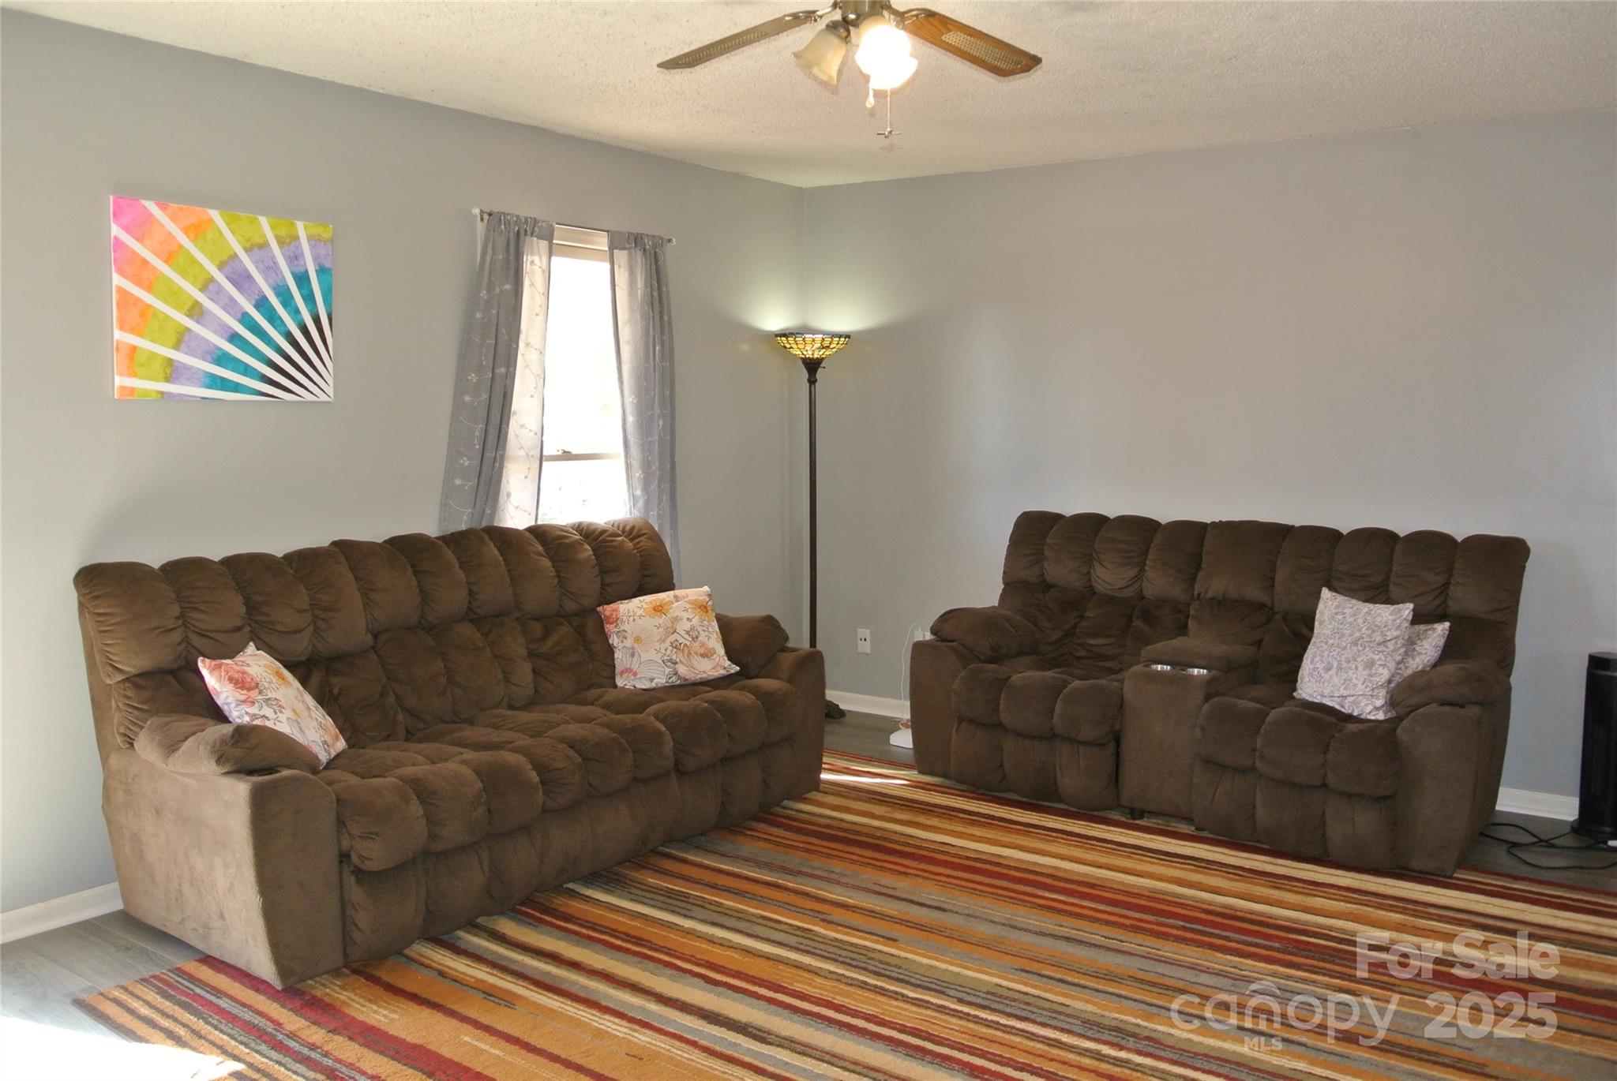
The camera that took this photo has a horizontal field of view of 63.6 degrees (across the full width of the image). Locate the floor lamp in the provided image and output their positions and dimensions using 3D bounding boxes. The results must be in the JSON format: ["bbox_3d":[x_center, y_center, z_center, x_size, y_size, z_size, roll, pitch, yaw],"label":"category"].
[{"bbox_3d":[0.032,-0.067,5.978,0.345,1.765,0.345,0,6,0],"label":"floor lamp"}]

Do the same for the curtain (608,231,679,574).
[{"bbox_3d":[-0.649,-0.335,5.188,0.090,1.750,0.410,5,7,35],"label":"curtain"}]

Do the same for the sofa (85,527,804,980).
[{"bbox_3d":[-0.945,0.493,4.142,0.920,0.990,2.230,4,7,34],"label":"sofa"}]

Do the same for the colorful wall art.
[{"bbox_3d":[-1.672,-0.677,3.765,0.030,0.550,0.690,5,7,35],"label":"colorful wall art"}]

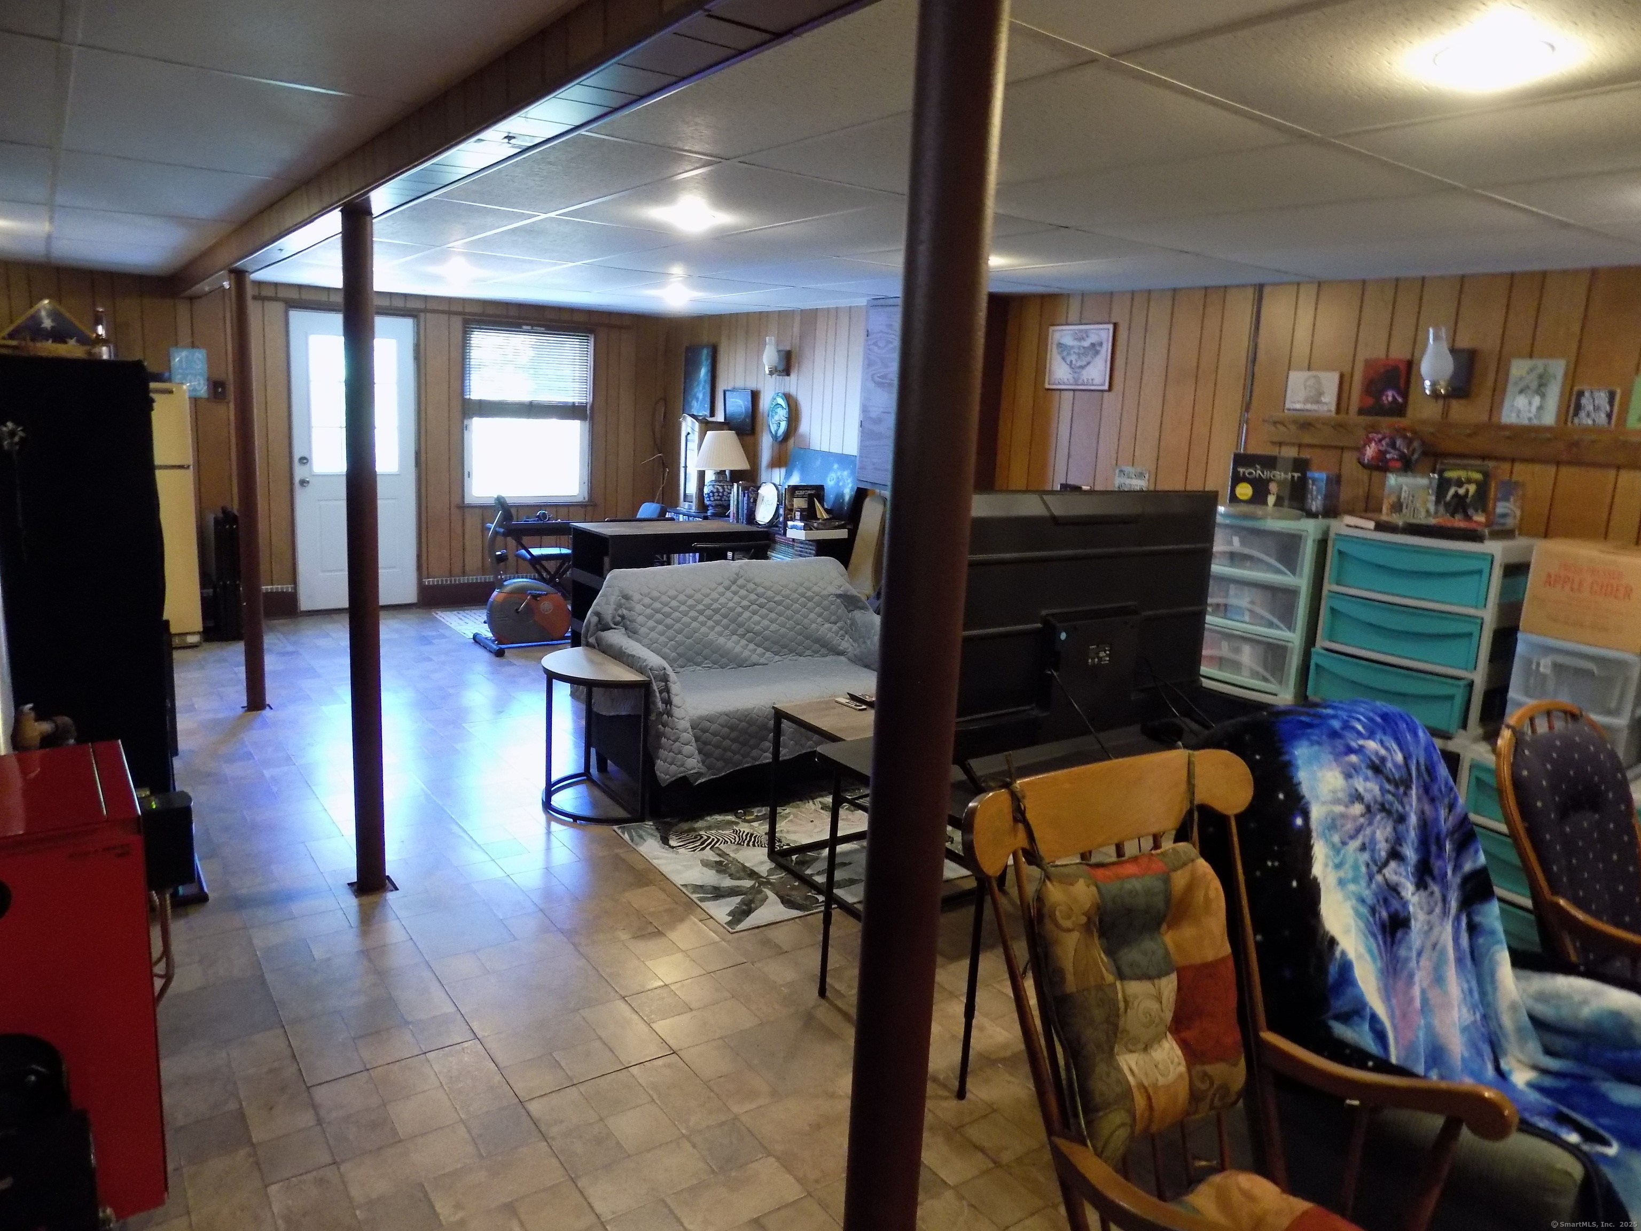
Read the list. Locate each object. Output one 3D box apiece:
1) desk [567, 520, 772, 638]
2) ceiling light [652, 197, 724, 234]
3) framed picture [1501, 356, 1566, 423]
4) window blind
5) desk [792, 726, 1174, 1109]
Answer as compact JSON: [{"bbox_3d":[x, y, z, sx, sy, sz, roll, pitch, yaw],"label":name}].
[{"bbox_3d":[-0.823,-0.027,5.989,0.975,0.915,0.500,-5,14,-35],"label":"desk"},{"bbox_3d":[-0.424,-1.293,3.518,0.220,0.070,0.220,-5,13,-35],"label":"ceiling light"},{"bbox_3d":[2.376,-0.745,3.633,0.020,0.210,0.170,-5,14,-35],"label":"framed picture"},{"bbox_3d":[-2.170,-1.788,8.113,0.955,0.665,0.050,-5,14,-35],"label":"window blind"},{"bbox_3d":[0.644,0.676,2.928,1.260,0.670,0.610,-5,13,-35],"label":"desk"}]

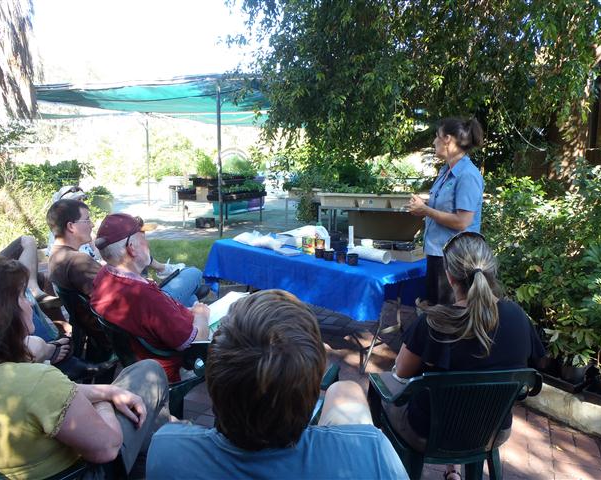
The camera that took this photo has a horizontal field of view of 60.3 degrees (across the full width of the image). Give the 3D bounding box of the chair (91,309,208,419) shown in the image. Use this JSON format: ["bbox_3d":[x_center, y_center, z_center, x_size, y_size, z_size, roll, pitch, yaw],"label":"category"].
[{"bbox_3d":[-0.659,0.714,2.551,0.560,0.790,0.560,-7,12,-41],"label":"chair"}]

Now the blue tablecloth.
[{"bbox_3d":[0.154,0.236,4.268,0.820,0.300,1.920,-8,13,-43],"label":"blue tablecloth"}]

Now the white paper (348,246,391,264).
[{"bbox_3d":[0.517,0.105,3.950,0.090,0.090,0.389,-8,13,-42],"label":"white paper"}]

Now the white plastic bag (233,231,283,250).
[{"bbox_3d":[-0.347,-0.015,4.587,0.300,0.100,0.580,-8,13,-43],"label":"white plastic bag"}]

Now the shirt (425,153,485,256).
[{"bbox_3d":[0.963,-0.217,3.256,0.290,0.640,0.420,0,9,-7],"label":"shirt"}]

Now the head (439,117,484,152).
[{"bbox_3d":[0.980,-0.638,3.187,0.270,0.240,0.180,1,9,0],"label":"head"}]

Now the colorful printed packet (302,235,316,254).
[{"bbox_3d":[0.066,0.046,4.182,0.095,0.125,0.095,-8,13,-43],"label":"colorful printed packet"}]

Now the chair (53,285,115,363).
[{"bbox_3d":[-1.028,0.638,2.985,0.560,0.790,0.560,-8,13,-44],"label":"chair"}]

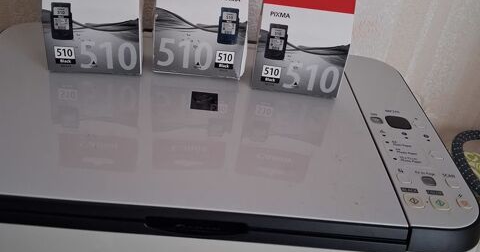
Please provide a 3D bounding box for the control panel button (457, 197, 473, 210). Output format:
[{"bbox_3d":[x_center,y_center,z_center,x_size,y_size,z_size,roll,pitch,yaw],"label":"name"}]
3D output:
[{"bbox_3d":[0.180,0.062,0.399,0.010,0.003,0.012,5,35,-5],"label":"control panel button"}]

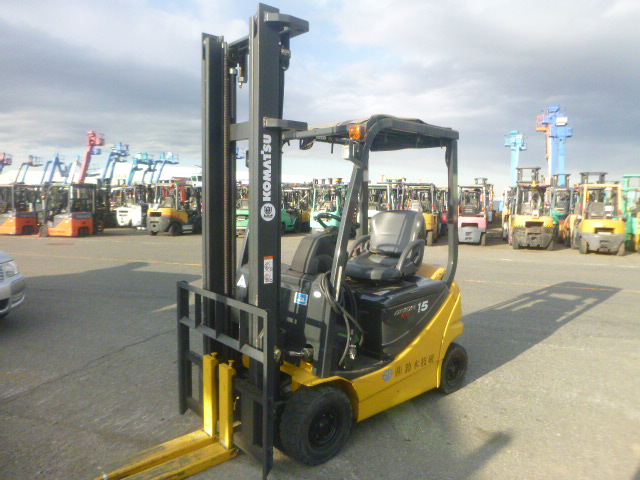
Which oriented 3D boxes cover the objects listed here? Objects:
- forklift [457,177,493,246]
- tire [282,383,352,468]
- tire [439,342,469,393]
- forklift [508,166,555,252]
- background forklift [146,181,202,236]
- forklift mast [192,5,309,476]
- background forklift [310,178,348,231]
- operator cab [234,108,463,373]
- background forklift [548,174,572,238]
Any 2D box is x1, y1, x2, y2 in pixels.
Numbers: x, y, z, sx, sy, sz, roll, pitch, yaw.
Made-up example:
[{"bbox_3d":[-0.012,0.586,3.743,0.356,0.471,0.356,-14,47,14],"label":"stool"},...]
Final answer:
[{"bbox_3d":[5.558,-0.977,16.743,1.120,2.200,2.750,3,5,21],"label":"forklift"},{"bbox_3d":[-0.025,1.098,2.780,0.444,0.444,0.165,-4,7,-42],"label":"tire"},{"bbox_3d":[1.028,1.042,3.764,0.408,0.408,0.145,-4,7,-42],"label":"tire"},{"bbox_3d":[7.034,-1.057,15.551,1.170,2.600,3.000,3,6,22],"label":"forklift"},{"bbox_3d":[-5.655,-1.263,18.834,1.120,2.120,2.950,3,6,21],"label":"background forklift"},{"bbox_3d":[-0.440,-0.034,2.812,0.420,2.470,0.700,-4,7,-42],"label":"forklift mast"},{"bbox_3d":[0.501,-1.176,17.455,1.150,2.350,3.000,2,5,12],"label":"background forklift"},{"bbox_3d":[0.208,-0.043,3.522,1.500,1.650,1.000,-4,7,-42],"label":"operator cab"},{"bbox_3d":[10.272,-1.425,19.904,1.120,2.650,2.750,3,5,23],"label":"background forklift"}]

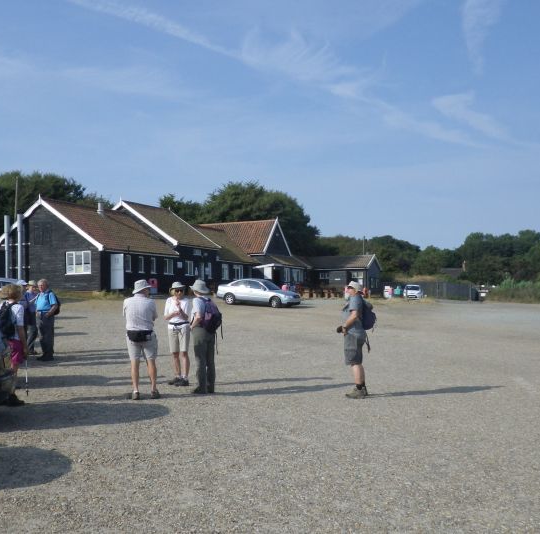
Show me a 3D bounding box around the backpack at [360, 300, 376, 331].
[{"bbox_3d":[1.446,0.716,10.350,0.240,0.440,0.310,0,-1,0],"label":"backpack"}]

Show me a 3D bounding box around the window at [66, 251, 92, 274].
[{"bbox_3d":[-10.455,-0.229,38.500,1.840,1.290,0.120,-1,-1,29],"label":"window"}]

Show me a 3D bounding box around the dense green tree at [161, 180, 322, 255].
[{"bbox_3d":[-2.910,-3.216,72.000,16.300,11.200,12.000,0,-1,0],"label":"dense green tree"}]

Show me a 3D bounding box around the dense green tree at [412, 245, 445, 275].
[{"bbox_3d":[21.352,-0.808,95.000,4.700,4.500,4.200,0,-1,0],"label":"dense green tree"}]

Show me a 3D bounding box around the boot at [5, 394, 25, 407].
[{"bbox_3d":[-3.501,1.834,9.700,0.290,0.160,0.110,0,-1,-15],"label":"boot"}]

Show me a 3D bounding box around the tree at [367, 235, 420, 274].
[{"bbox_3d":[17.163,-1.320,98.000,7.300,6.600,6.000,0,-1,0],"label":"tree"}]

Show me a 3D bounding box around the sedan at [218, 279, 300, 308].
[{"bbox_3d":[-0.593,1.401,38.000,4.600,1.450,1.770,-1,-1,23],"label":"sedan"}]

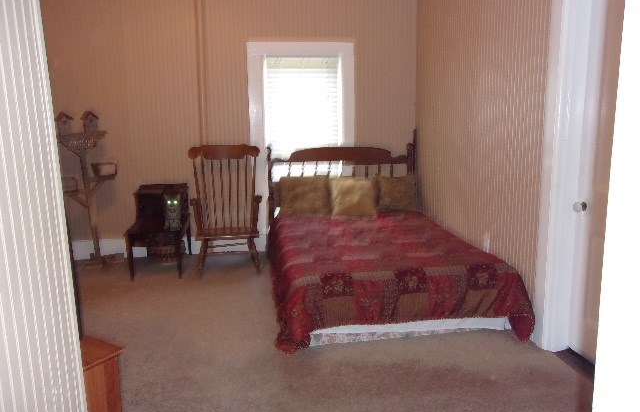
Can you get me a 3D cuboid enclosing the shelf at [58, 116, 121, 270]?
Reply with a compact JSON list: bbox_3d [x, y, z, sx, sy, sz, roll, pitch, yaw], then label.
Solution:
[{"bbox_3d":[-2.144,-0.144,4.726,0.539,1.469,0.321,-7,12,-30],"label":"shelf"}]

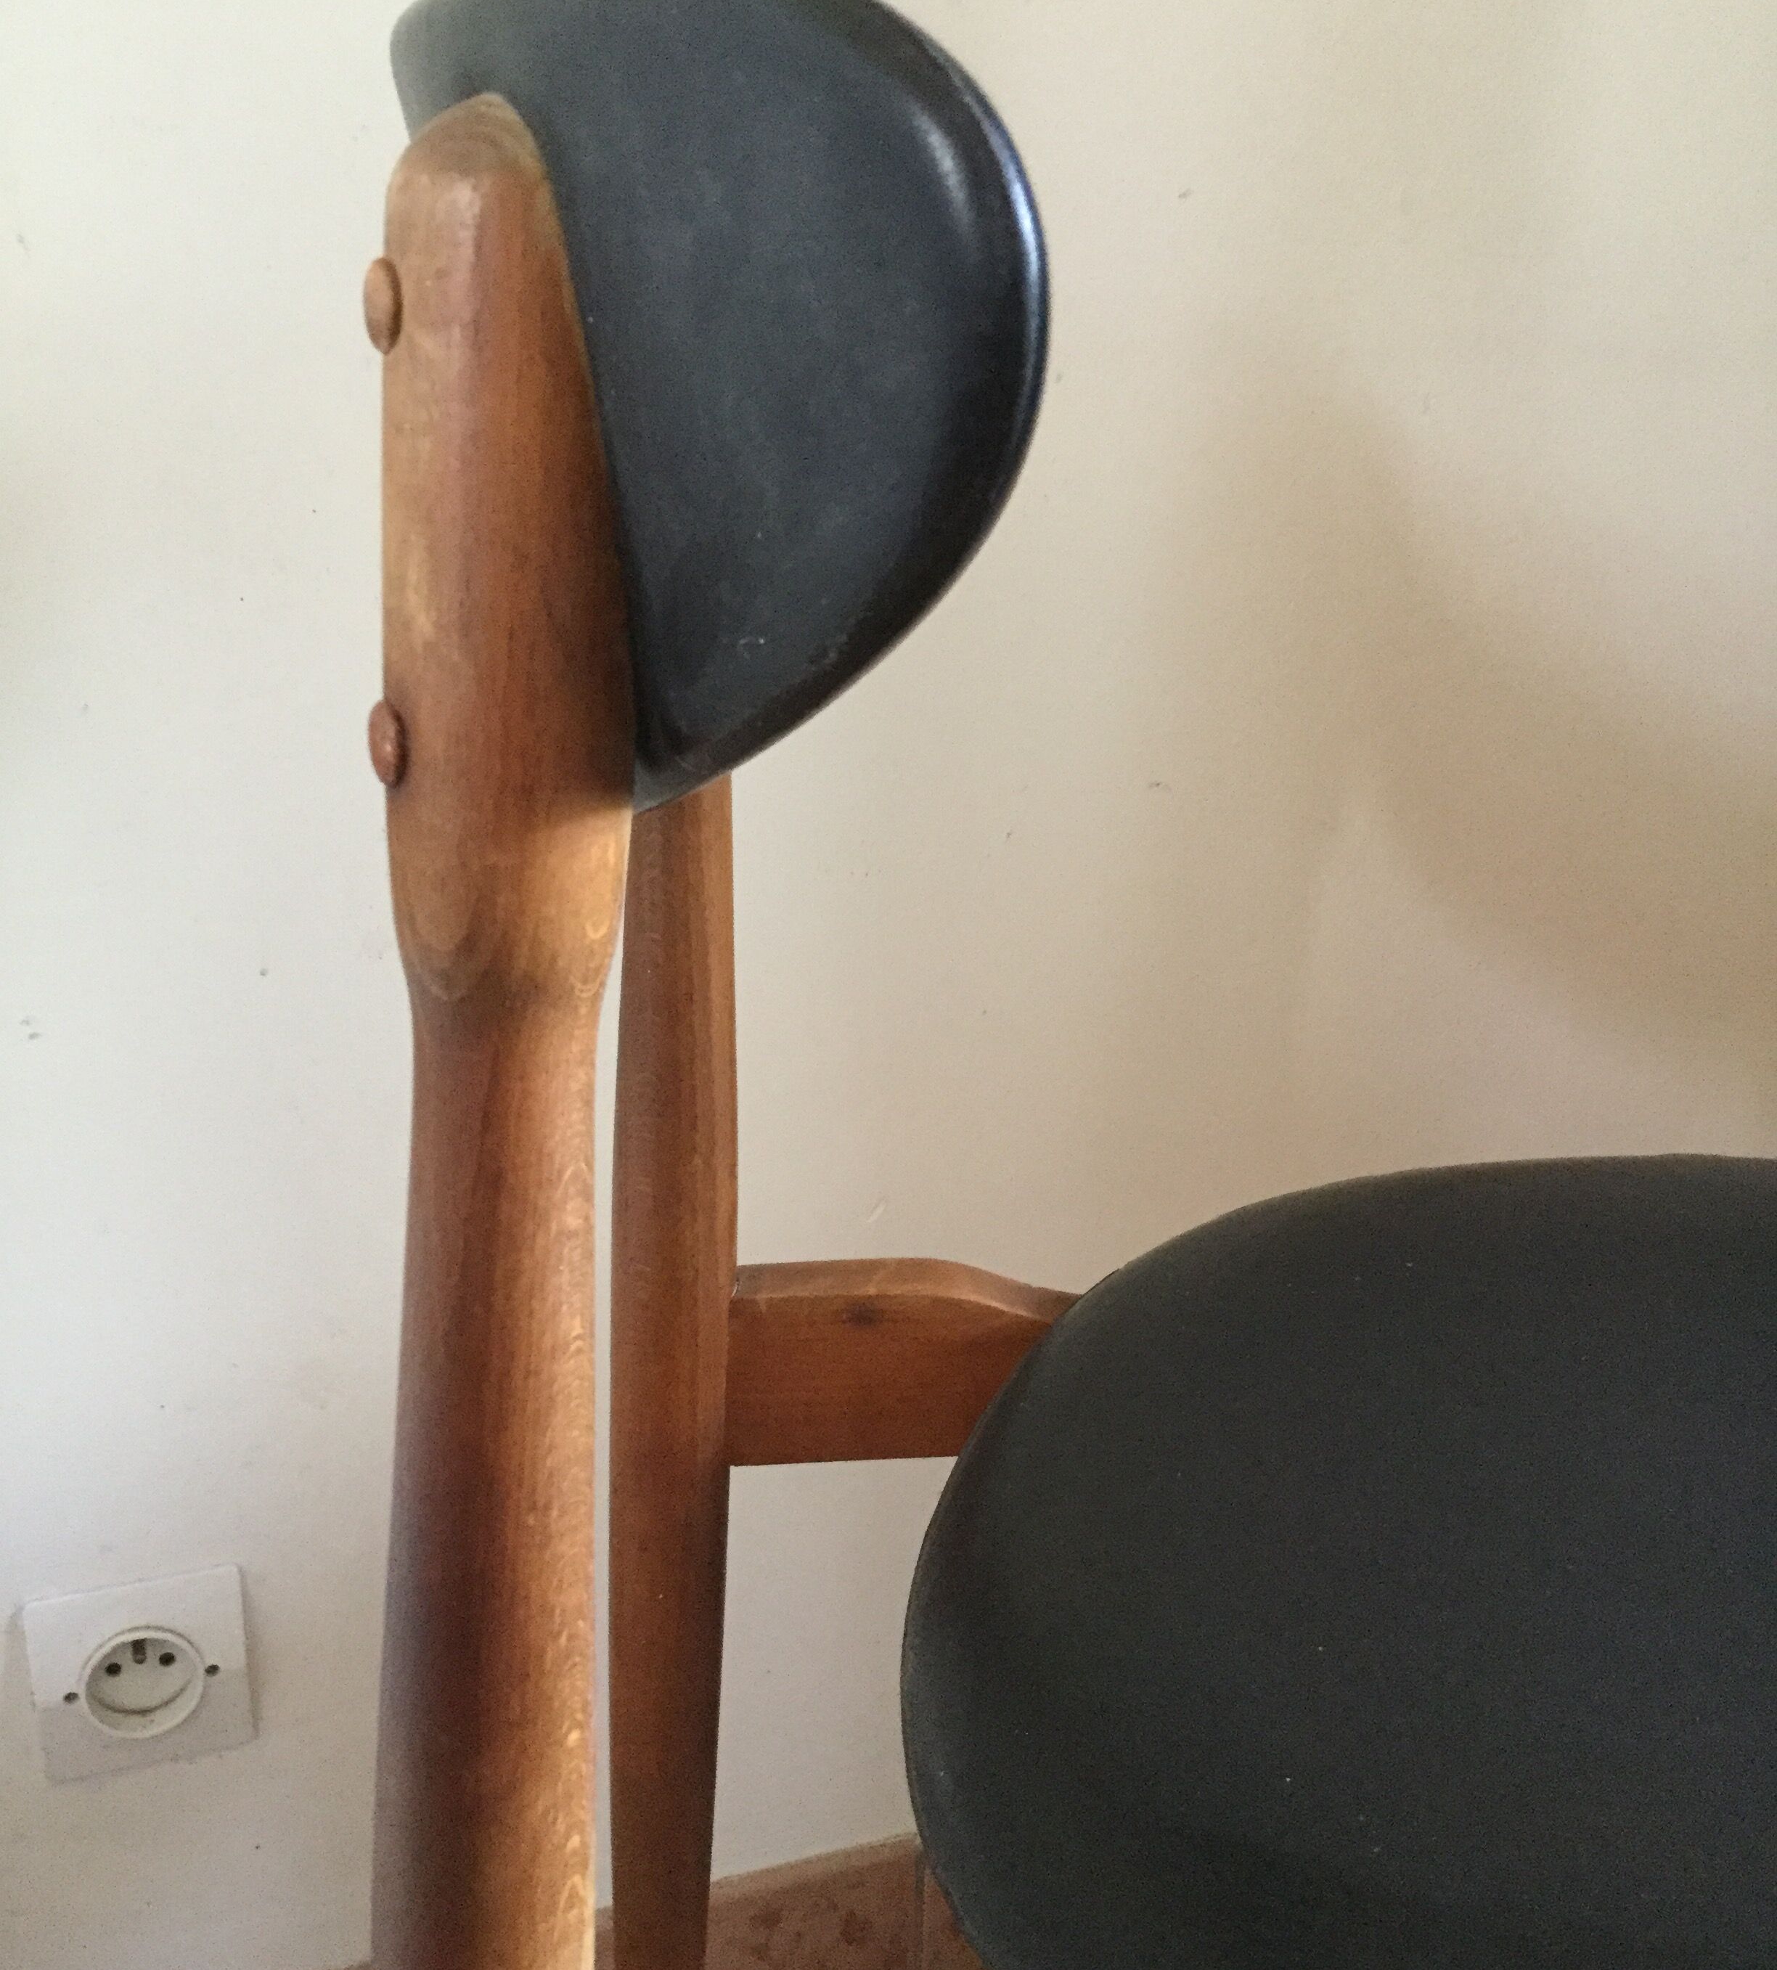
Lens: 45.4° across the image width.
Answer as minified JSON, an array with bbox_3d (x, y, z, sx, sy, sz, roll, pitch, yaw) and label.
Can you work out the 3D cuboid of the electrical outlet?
[{"bbox_3d":[-0.280,0.261,0.799,0.076,0.076,0.012,-6,16,-19],"label":"electrical outlet"}]

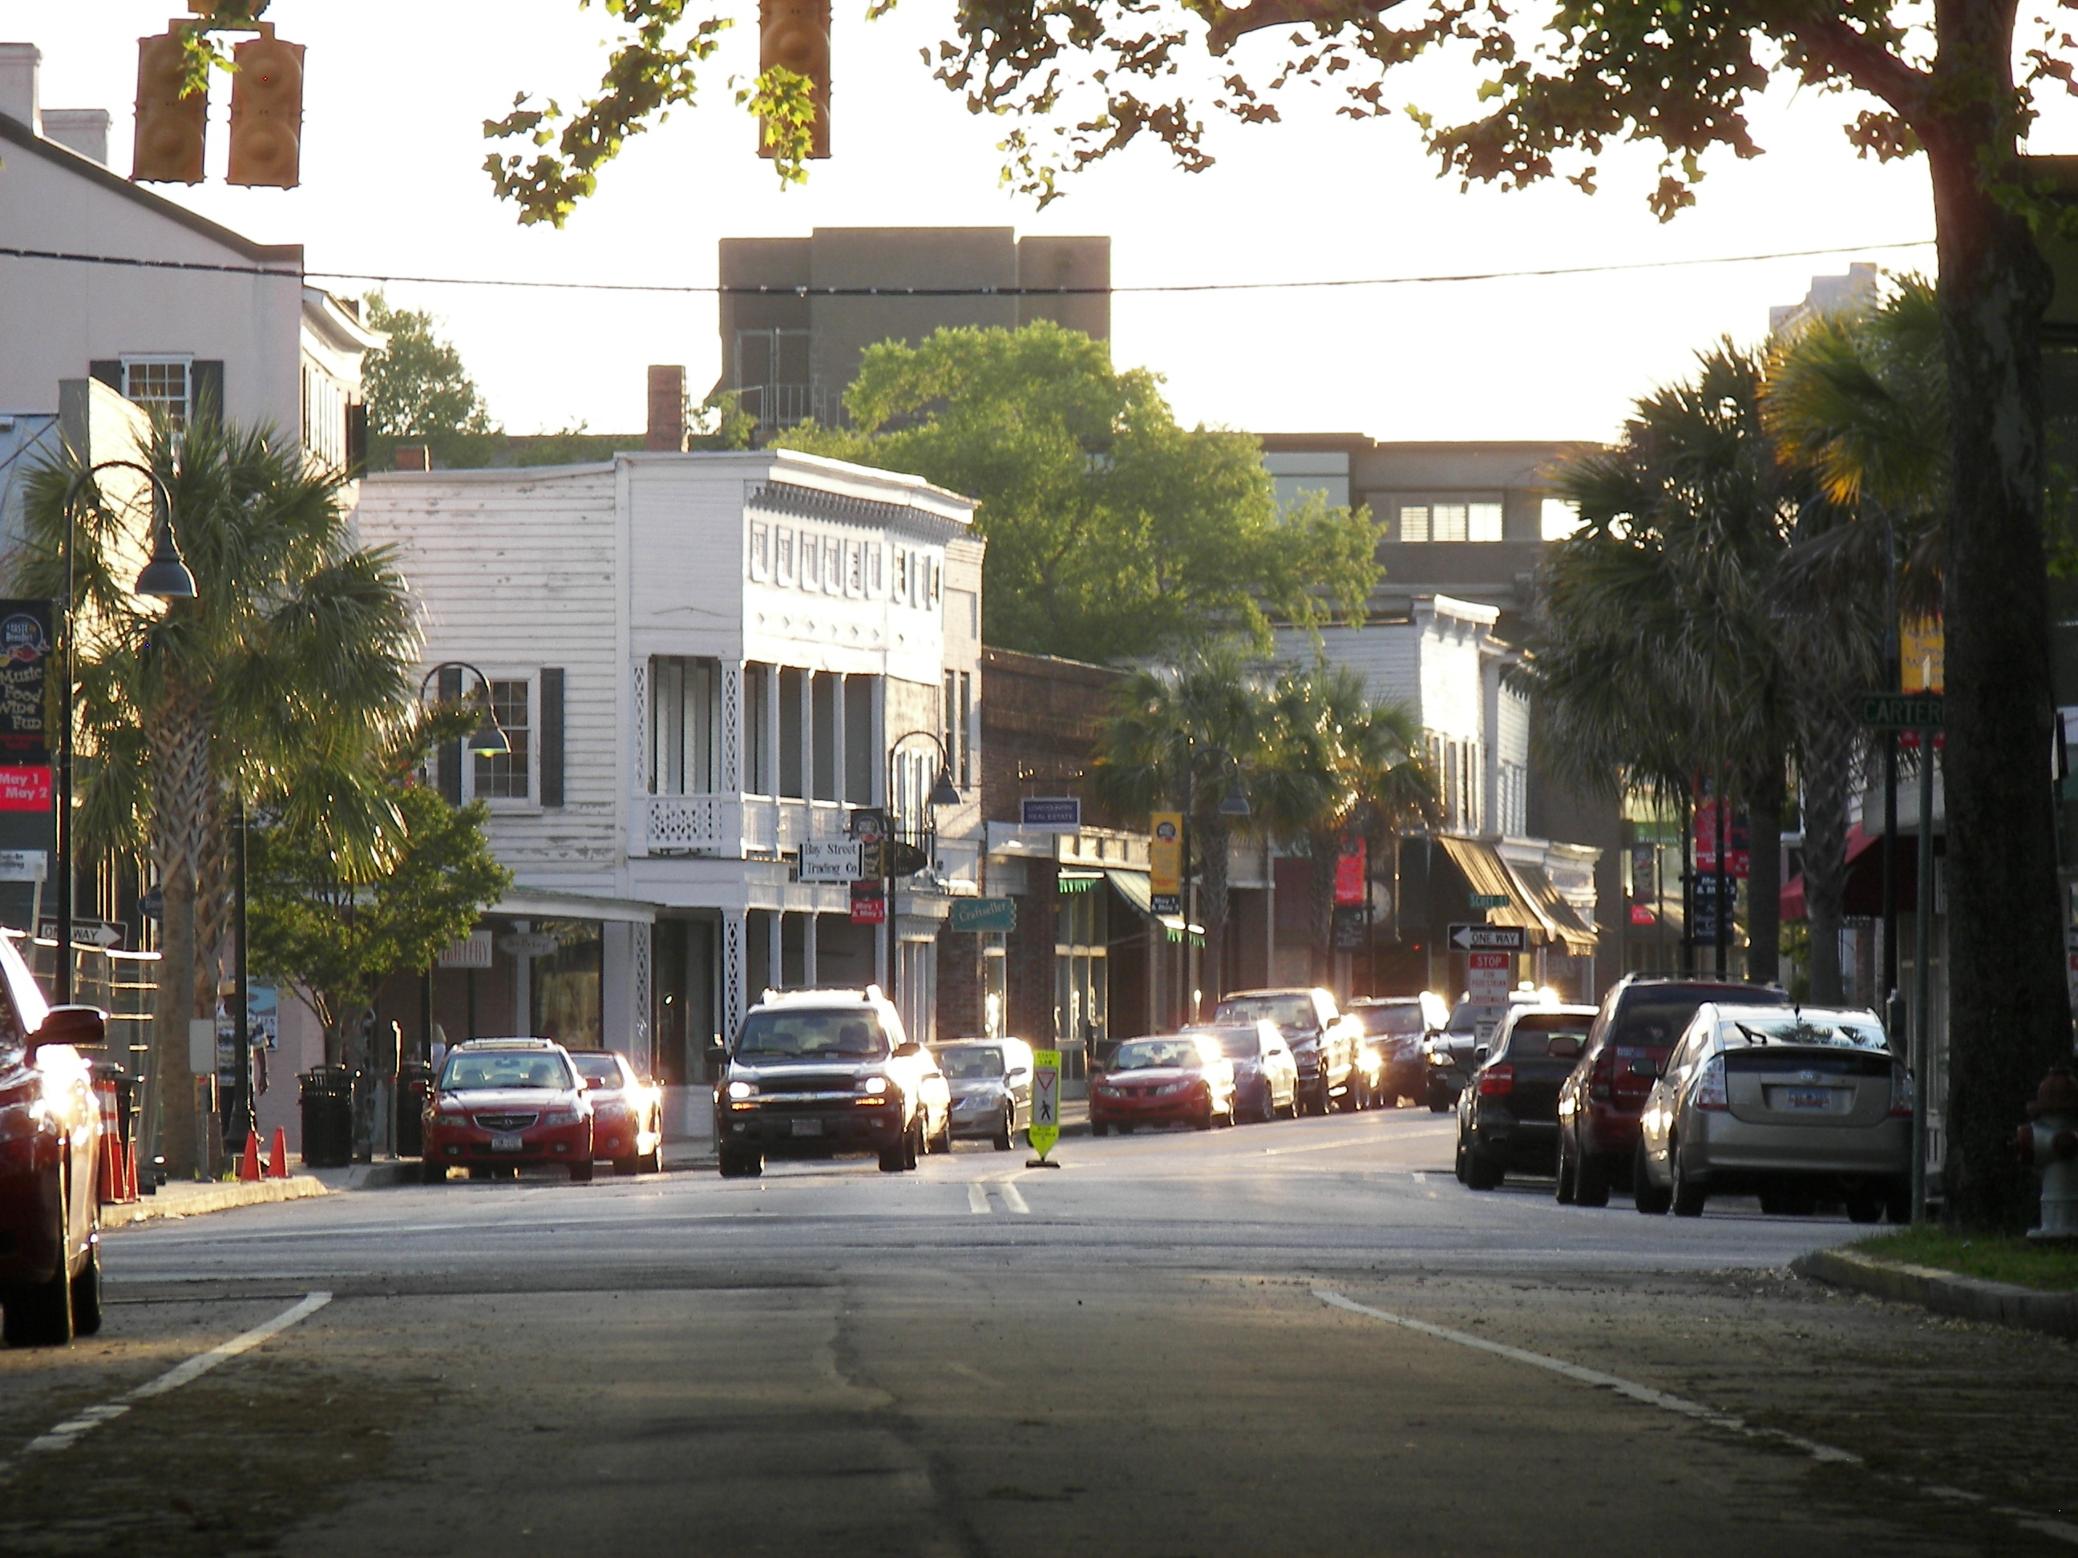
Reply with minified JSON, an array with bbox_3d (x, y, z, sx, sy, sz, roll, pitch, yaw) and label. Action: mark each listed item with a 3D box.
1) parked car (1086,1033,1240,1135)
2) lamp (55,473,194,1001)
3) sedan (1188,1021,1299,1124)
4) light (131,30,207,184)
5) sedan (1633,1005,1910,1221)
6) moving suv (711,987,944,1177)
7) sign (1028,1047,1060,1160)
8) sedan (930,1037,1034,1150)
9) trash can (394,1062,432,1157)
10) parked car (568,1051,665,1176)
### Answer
[{"bbox_3d":[1.818,4.358,202.500,1.740,1.390,4.550,0,-1,8],"label":"parked car"},{"bbox_3d":[-6.765,0.385,104.500,1.060,5.500,0.470,0,-1,-2],"label":"lamp"},{"bbox_3d":[2.620,4.240,206.000,1.750,1.480,4.500,0,-1,9],"label":"sedan"},{"bbox_3d":[-4.320,-3.345,70.000,0.360,0.770,0.380,3,-1,2],"label":"light"},{"bbox_3d":[5.236,2.363,100.000,1.730,1.490,4.450,1,-1,-2],"label":"sedan"},{"bbox_3d":[-2.170,3.080,143.400,1.900,1.830,4.870,0,-1,2],"label":"moving suv"},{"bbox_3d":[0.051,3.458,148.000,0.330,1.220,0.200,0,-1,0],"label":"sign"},{"bbox_3d":[-1.090,4.110,185.000,1.780,1.460,4.650,0,-1,5],"label":"sedan"},{"bbox_3d":[-6.699,3.528,151.000,0.560,1.040,0.560,0,-1,0],"label":"trash can"},{"bbox_3d":[-5.160,3.604,153.900,1.760,1.390,4.600,0,-1,4],"label":"parked car"}]

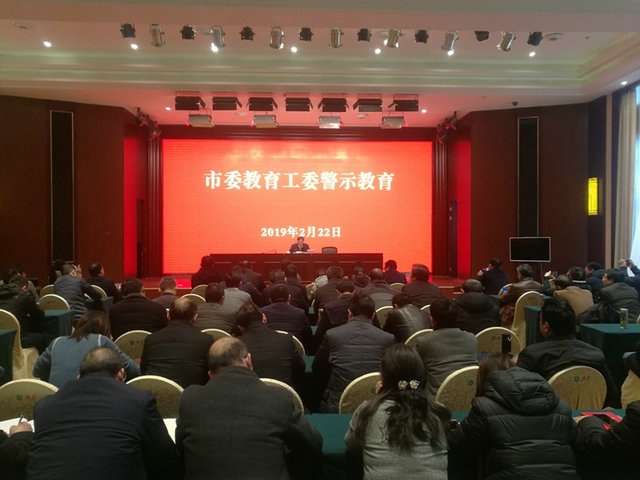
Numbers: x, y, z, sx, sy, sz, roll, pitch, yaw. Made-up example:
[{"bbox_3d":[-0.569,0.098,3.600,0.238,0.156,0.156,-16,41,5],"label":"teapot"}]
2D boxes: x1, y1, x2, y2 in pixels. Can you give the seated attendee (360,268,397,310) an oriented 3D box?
[{"bbox_3d":[0.659,0.979,5.970,0.510,1.310,0.780,0,1,-3],"label":"seated attendee"}]

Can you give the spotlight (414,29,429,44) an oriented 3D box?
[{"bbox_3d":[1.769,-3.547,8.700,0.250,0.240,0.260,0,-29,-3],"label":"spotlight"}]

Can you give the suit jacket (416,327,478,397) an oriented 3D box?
[{"bbox_3d":[0.838,0.882,3.280,0.500,0.640,0.450,0,1,-3],"label":"suit jacket"}]

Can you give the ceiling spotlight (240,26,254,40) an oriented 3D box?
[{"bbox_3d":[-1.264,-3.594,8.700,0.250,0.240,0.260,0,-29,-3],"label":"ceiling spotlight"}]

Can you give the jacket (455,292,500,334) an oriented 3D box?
[{"bbox_3d":[1.402,0.744,4.500,0.530,0.600,0.420,0,0,-5],"label":"jacket"}]

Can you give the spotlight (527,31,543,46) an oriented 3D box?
[{"bbox_3d":[4.350,-4.087,10.100,0.250,0.260,0.290,0,-38,-17],"label":"spotlight"}]

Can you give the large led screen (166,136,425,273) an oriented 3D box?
[{"bbox_3d":[-0.637,-0.931,13.950,7.570,3.740,0.120,0,1,-3],"label":"large led screen"}]

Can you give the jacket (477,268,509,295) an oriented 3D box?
[{"bbox_3d":[3.260,0.841,9.300,0.530,0.650,0.430,-1,1,-34],"label":"jacket"}]

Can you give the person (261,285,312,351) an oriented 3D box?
[{"bbox_3d":[-0.306,1.053,4.567,0.530,1.270,0.780,0,1,-3],"label":"person"}]

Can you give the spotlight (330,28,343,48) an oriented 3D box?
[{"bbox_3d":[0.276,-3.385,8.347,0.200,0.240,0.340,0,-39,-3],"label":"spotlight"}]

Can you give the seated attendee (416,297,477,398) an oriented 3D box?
[{"bbox_3d":[0.820,1.024,3.450,0.480,1.290,0.780,0,1,-3],"label":"seated attendee"}]

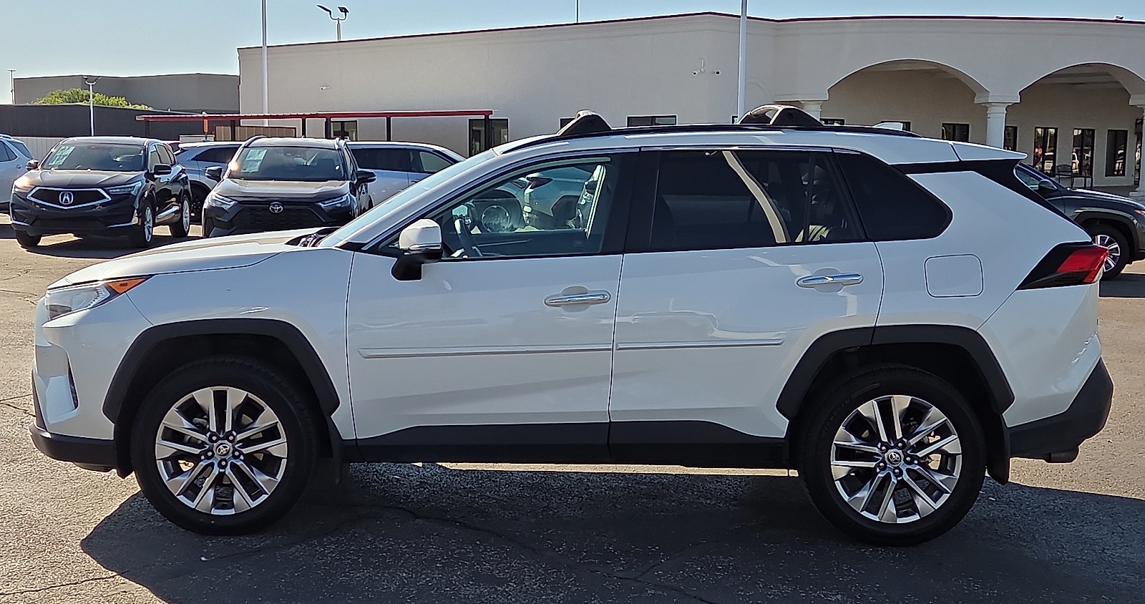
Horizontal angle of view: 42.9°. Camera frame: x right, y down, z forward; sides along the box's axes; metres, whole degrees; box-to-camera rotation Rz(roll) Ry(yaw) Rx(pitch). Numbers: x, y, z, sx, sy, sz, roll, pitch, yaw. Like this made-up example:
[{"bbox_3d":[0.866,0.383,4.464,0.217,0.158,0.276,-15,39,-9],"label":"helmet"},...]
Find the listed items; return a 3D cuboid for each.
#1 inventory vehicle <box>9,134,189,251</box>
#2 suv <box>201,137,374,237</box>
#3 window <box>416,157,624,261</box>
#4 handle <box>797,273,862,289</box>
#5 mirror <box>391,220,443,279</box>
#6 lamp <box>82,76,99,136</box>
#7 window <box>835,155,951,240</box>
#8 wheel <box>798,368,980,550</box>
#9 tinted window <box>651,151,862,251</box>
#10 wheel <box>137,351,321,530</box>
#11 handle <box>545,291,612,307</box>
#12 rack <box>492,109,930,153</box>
[{"bbox_3d":[-7.171,-1.772,22.571,1.970,1.668,4.740,0,6,-3],"label":"inventory vehicle"},{"bbox_3d":[-3.603,-1.355,19.098,1.950,1.700,4.600,0,6,-4],"label":"suv"},{"bbox_3d":[-0.207,-0.377,5.809,0.820,0.430,0.080,0,-14,0],"label":"window"},{"bbox_3d":[1.016,-0.085,5.744,0.265,0.052,0.050,1,7,0],"label":"handle"},{"bbox_3d":[-0.610,-0.193,5.636,0.200,0.250,0.240,1,7,0],"label":"mirror"},{"bbox_3d":[-39.903,-15.299,121.086,1.450,6.910,0.900,0,6,0],"label":"lamp"},{"bbox_3d":[1.296,-0.421,5.861,0.445,0.370,0.050,1,-12,0],"label":"window"},{"bbox_3d":[1.294,0.602,5.914,0.740,0.740,0.240,1,7,0],"label":"wheel"},{"bbox_3d":[0.716,-0.412,5.849,0.840,0.420,0.045,1,-12,0],"label":"tinted window"},{"bbox_3d":[-1.396,0.573,5.896,0.740,0.740,0.240,1,7,0],"label":"wheel"},{"bbox_3d":[0.023,-0.012,5.737,0.265,0.055,0.055,-2,6,0],"label":"handle"},{"bbox_3d":[0.570,-0.772,6.540,1.730,0.190,1.220,1,7,0],"label":"rack"}]

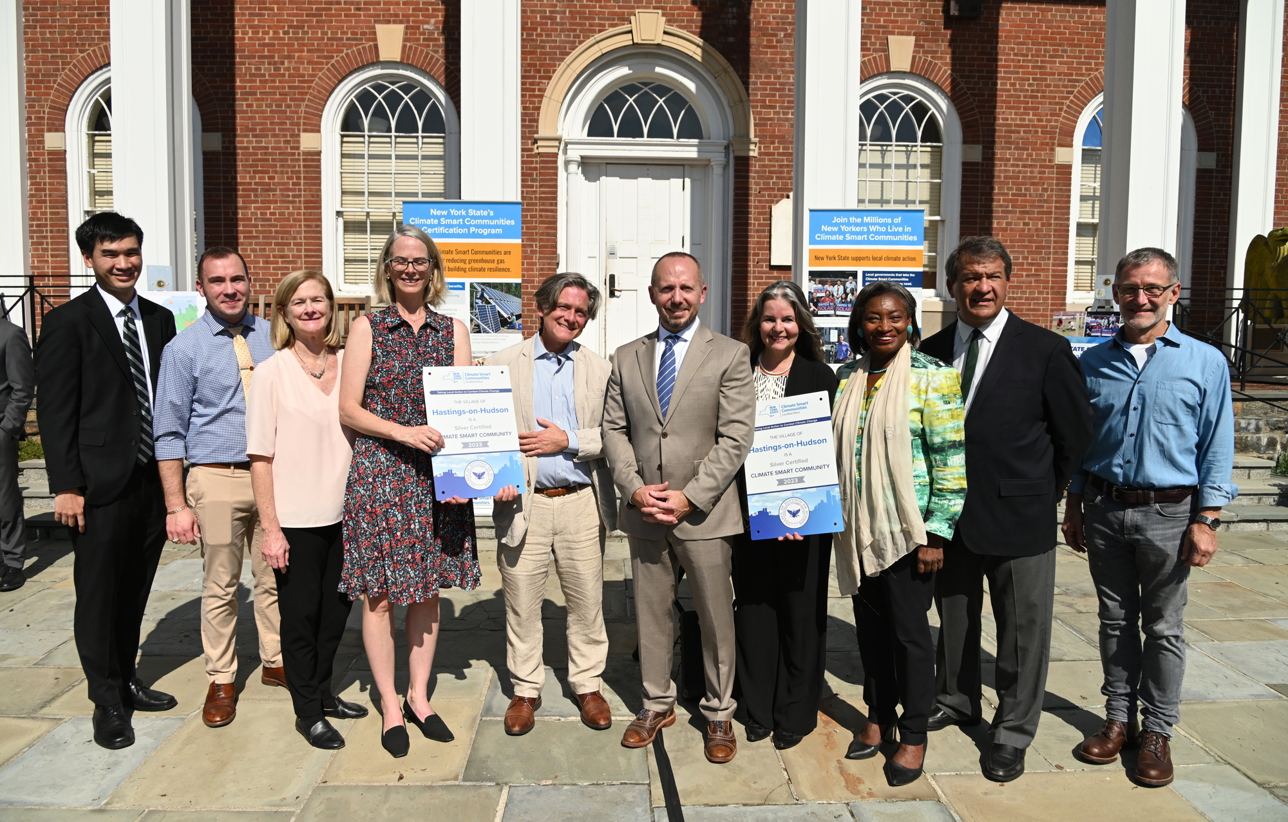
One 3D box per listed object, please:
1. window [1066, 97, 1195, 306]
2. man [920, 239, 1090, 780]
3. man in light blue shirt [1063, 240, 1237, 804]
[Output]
[{"bbox_3d":[5.723,-2.562,10.048,1.540,2.570,0.200,0,5,-2],"label":"window"},{"bbox_3d":[1.236,0.293,3.010,0.550,1.804,0.420,4,6,33],"label":"man"},{"bbox_3d":[1.655,0.326,2.816,0.480,1.700,0.360,5,7,43],"label":"man in light blue shirt"}]

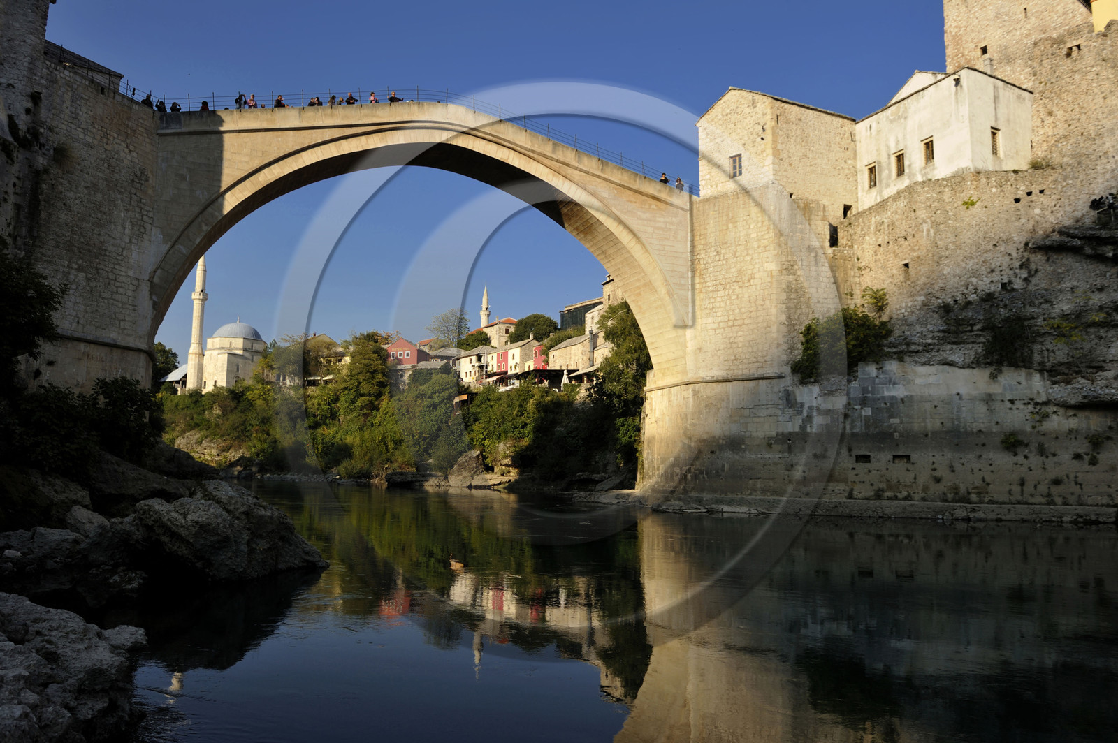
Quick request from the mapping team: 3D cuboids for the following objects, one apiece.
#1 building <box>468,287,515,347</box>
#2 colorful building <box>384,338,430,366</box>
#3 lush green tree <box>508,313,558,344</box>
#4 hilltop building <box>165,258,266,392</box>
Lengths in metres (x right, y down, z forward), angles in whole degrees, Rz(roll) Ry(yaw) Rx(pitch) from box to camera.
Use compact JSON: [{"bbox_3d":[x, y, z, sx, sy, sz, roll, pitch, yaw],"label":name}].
[{"bbox_3d":[-18.500,-14.630,232.000,7.500,18.500,15.000,4,-7,-26],"label":"building"},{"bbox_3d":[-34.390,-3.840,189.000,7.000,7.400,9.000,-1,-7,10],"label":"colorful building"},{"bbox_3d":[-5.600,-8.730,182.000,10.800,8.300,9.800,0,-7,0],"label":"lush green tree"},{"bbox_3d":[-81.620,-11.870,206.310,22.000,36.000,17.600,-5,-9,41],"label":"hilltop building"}]

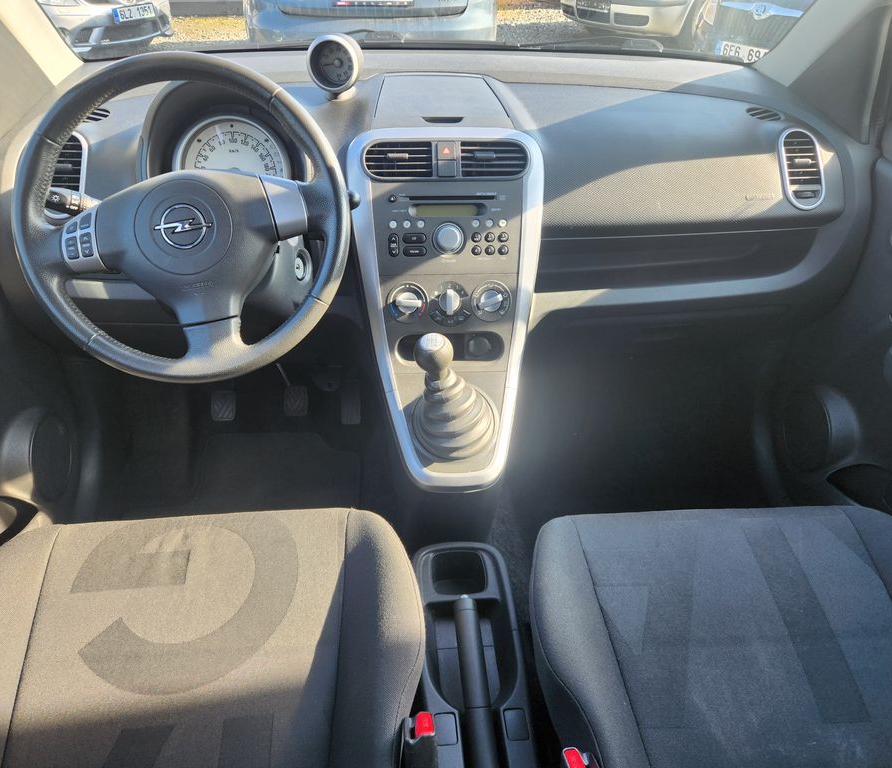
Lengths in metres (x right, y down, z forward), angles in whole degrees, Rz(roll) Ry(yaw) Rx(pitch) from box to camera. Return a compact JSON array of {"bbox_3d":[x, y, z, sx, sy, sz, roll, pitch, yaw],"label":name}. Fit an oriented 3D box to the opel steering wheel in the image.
[{"bbox_3d":[-0.300,-0.189,0.801,0.370,0.370,0.100,-11,10,-4],"label":"opel steering wheel"}]

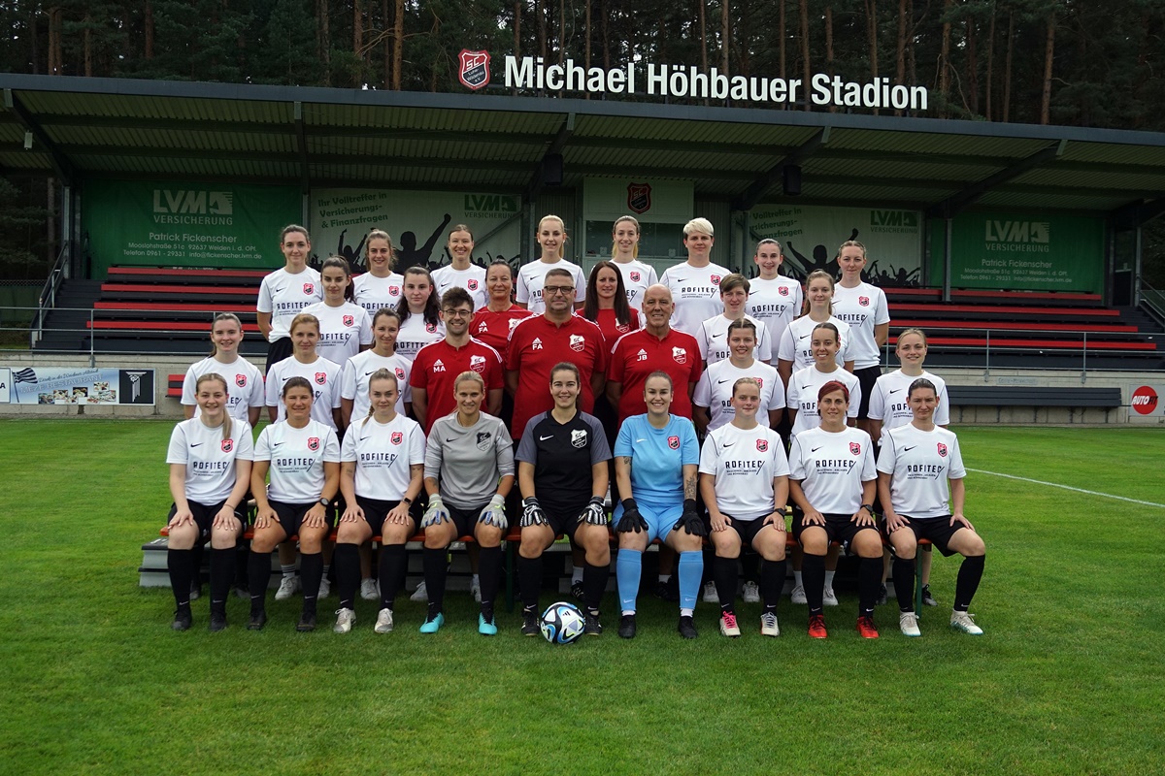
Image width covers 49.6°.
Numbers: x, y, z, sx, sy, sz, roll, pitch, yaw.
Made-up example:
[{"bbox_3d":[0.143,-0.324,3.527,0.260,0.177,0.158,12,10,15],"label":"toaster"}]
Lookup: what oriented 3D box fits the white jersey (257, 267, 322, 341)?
[{"bbox_3d":[-1.862,-0.531,8.080,0.440,0.510,0.260,1,1,-6],"label":"white jersey"}]

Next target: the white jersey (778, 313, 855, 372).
[{"bbox_3d":[1.448,-0.178,7.860,0.450,0.570,0.270,1,1,0],"label":"white jersey"}]

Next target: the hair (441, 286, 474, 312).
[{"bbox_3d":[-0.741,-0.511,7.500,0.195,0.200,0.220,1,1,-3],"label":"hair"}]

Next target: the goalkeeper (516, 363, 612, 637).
[{"bbox_3d":[-0.100,0.568,6.680,0.510,1.382,0.680,1,2,0],"label":"goalkeeper"}]

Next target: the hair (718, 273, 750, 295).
[{"bbox_3d":[0.945,-0.626,7.820,0.190,0.190,0.220,1,1,2],"label":"hair"}]

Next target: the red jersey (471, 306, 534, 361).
[{"bbox_3d":[-0.506,-0.234,7.700,0.470,0.550,0.280,1,2,-5],"label":"red jersey"}]

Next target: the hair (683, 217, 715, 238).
[{"bbox_3d":[0.760,-1.012,8.200,0.200,0.190,0.220,1,1,2],"label":"hair"}]

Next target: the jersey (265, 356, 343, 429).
[{"bbox_3d":[-1.612,0.065,7.300,0.440,0.500,0.270,1,2,-8],"label":"jersey"}]

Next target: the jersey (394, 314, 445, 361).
[{"bbox_3d":[-1.025,-0.178,7.860,0.460,0.570,0.270,1,1,-2],"label":"jersey"}]

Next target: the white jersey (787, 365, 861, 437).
[{"bbox_3d":[1.452,0.102,7.580,0.450,0.510,0.260,1,1,1],"label":"white jersey"}]

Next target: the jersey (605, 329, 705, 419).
[{"bbox_3d":[0.434,-0.021,7.587,0.580,0.710,0.310,1,1,0],"label":"jersey"}]

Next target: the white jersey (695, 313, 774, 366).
[{"bbox_3d":[0.946,-0.178,7.860,0.470,0.570,0.270,1,1,6],"label":"white jersey"}]

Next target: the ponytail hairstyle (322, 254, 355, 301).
[{"bbox_3d":[-1.515,-0.678,7.830,0.205,0.300,0.230,1,1,6],"label":"ponytail hairstyle"}]

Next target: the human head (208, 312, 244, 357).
[{"bbox_3d":[-2.081,-0.306,7.360,0.190,0.260,0.230,0,2,-12],"label":"human head"}]

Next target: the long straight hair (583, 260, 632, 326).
[{"bbox_3d":[0.154,-0.590,7.870,0.295,0.405,0.250,1,1,2],"label":"long straight hair"}]

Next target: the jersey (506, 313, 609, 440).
[{"bbox_3d":[-0.150,-0.067,7.520,0.610,0.760,0.350,1,1,-2],"label":"jersey"}]

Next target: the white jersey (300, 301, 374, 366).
[{"bbox_3d":[-1.533,-0.251,7.860,0.460,0.580,0.270,1,1,-9],"label":"white jersey"}]

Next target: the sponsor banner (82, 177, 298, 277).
[{"bbox_3d":[-10.409,-4.187,33.700,5.650,2.550,0.050,1,1,-10],"label":"sponsor banner"}]

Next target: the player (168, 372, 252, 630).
[{"bbox_3d":[-1.976,0.579,6.680,0.470,1.299,0.680,0,2,-12],"label":"player"}]

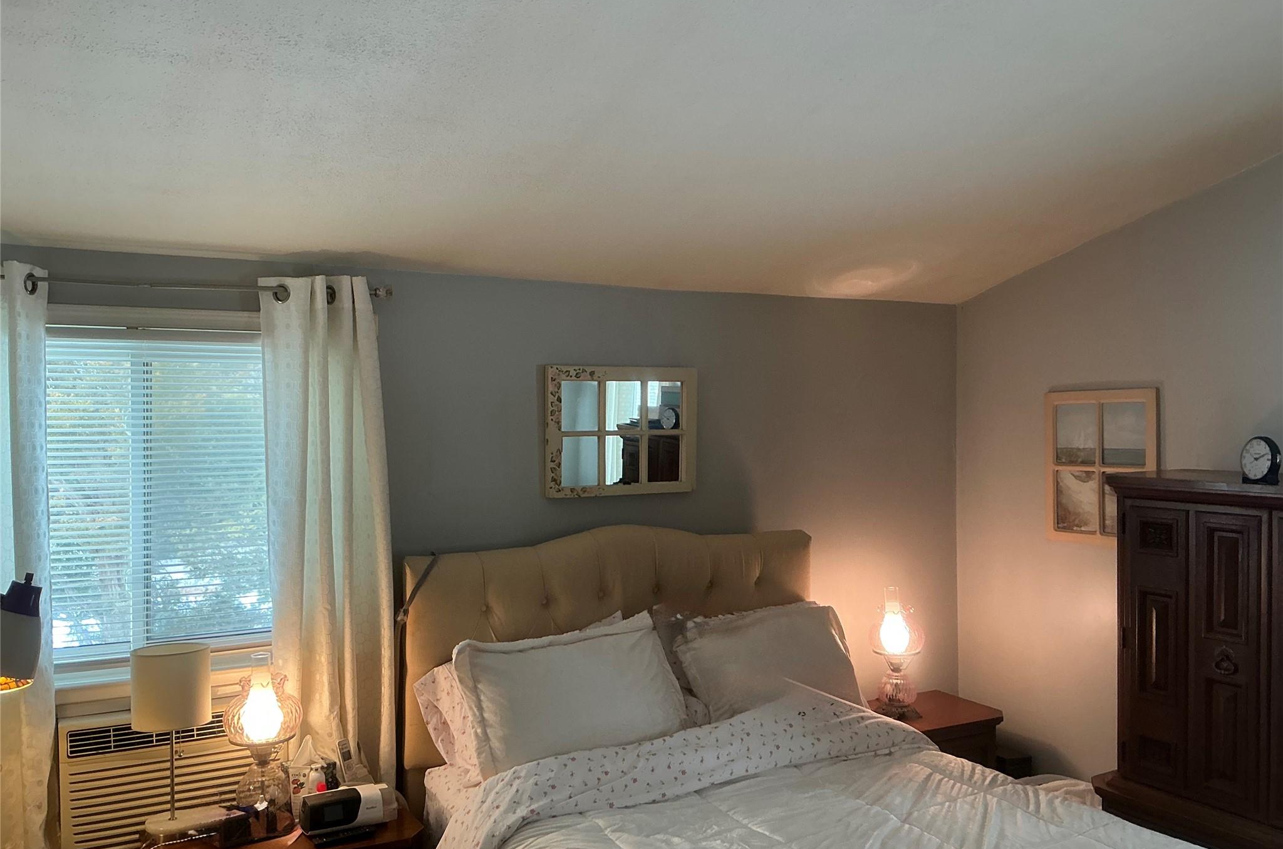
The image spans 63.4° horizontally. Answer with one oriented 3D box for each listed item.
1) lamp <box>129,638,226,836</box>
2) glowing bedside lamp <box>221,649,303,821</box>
[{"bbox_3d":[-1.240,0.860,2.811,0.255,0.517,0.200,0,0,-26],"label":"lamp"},{"bbox_3d":[-1.065,0.879,2.916,0.205,0.480,0.205,0,0,-26],"label":"glowing bedside lamp"}]

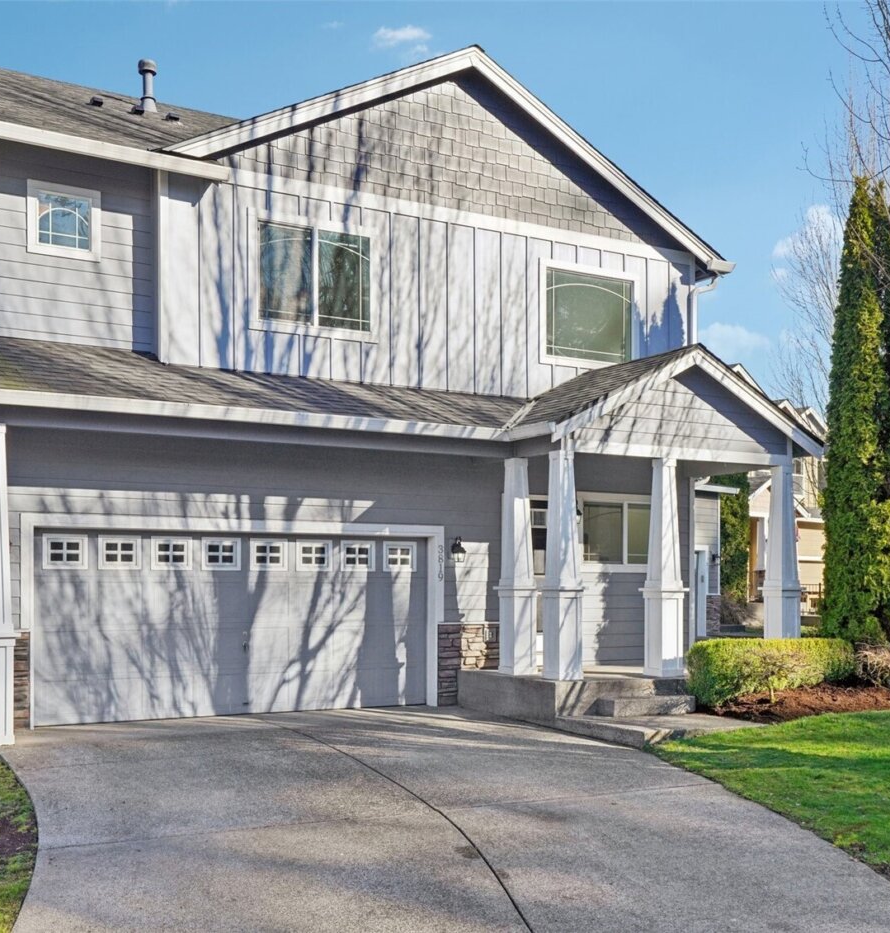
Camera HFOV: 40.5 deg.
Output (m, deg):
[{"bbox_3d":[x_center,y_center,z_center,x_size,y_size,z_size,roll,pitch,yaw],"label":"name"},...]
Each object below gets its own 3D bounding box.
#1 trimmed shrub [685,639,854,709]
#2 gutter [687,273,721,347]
[{"bbox_3d":[4.135,2.561,15.101,2.600,0.820,0.650,3,-6,-31],"label":"trimmed shrub"},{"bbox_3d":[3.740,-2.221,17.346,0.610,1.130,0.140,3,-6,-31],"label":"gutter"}]

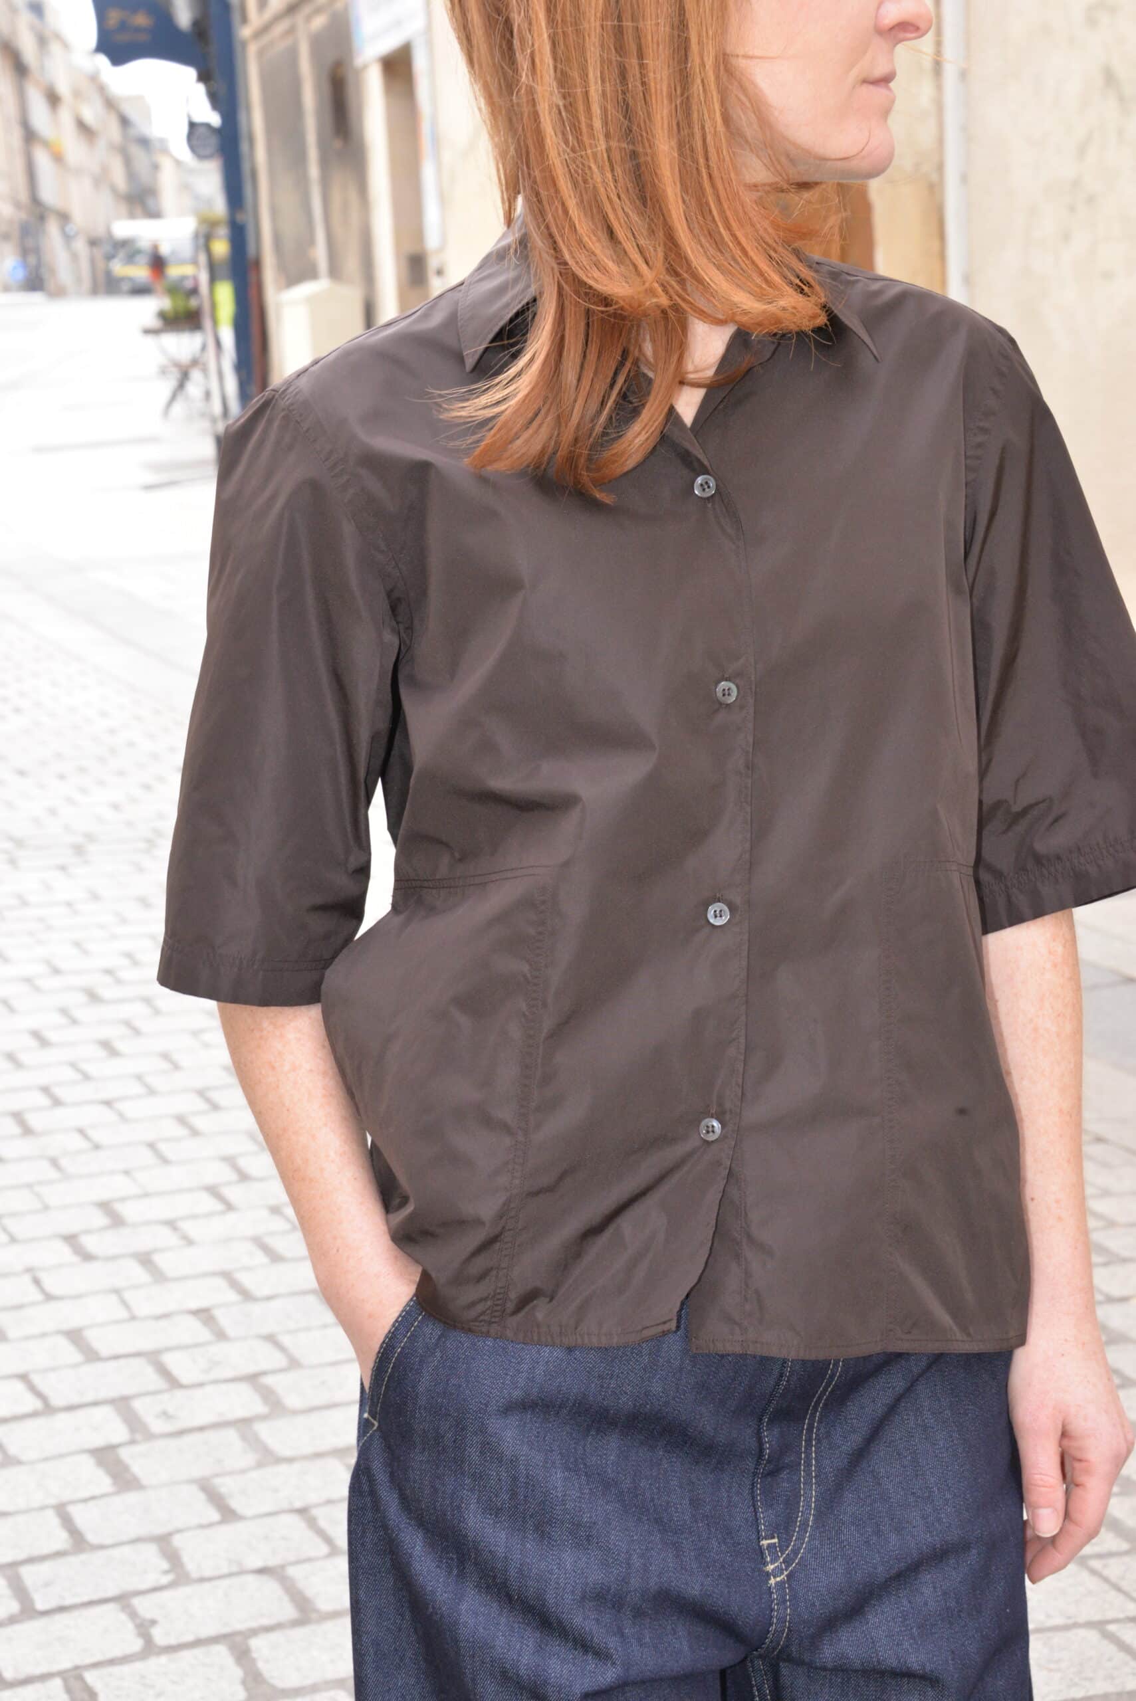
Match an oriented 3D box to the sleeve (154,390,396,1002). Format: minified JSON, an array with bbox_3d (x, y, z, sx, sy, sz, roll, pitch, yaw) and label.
[{"bbox_3d":[-0.149,-0.082,1.880,0.122,0.320,0.150,0,14,-13],"label":"sleeve"}]

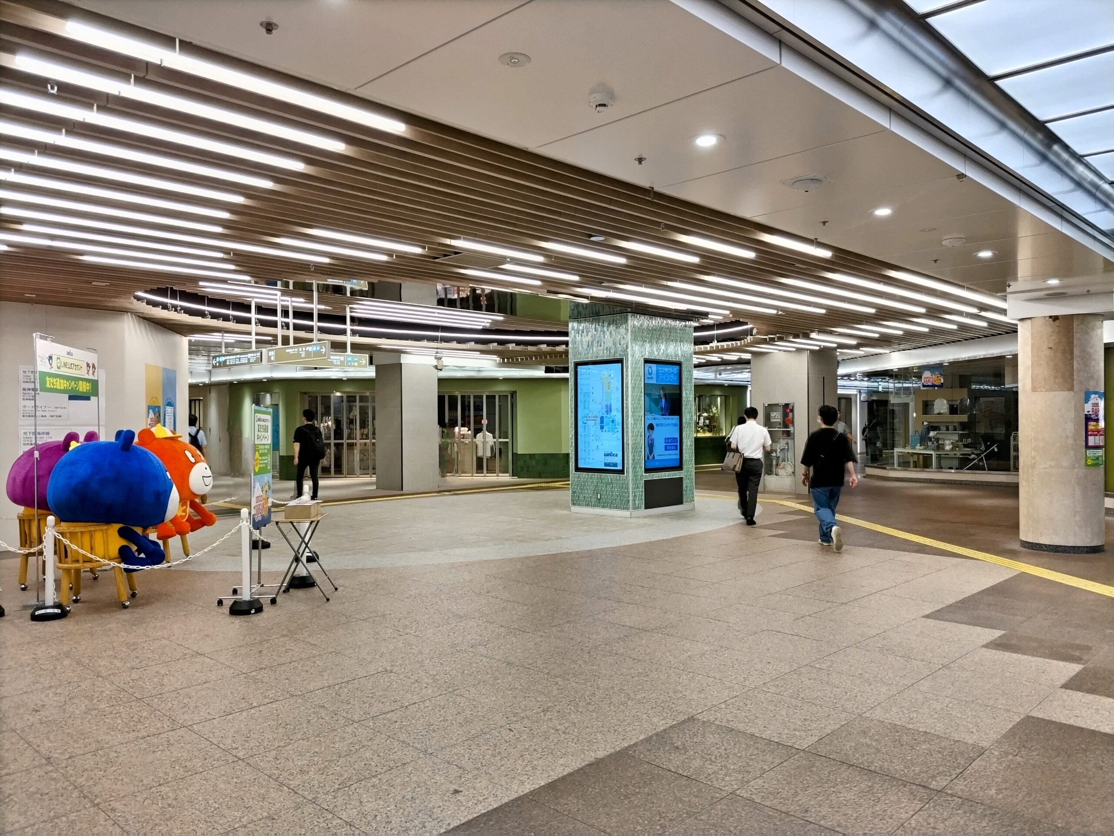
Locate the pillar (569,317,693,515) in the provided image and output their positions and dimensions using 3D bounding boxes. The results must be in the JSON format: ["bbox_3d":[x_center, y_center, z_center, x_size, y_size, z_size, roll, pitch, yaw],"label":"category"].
[{"bbox_3d":[1.286,-0.033,14.110,1.304,3.200,1.706,-1,-1,45],"label":"pillar"}]

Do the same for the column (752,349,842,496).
[{"bbox_3d":[5.000,0.070,17.550,1.310,2.880,1.310,0,0,45],"label":"column"}]

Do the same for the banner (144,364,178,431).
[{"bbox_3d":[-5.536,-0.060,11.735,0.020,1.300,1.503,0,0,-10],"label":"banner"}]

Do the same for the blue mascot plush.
[{"bbox_3d":[-3.740,0.690,7.040,1.050,1.160,0.850,0,0,-27],"label":"blue mascot plush"}]

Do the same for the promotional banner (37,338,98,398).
[{"bbox_3d":[-4.467,-0.433,7.688,0.030,0.450,1.501,0,0,-12],"label":"promotional banner"}]

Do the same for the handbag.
[{"bbox_3d":[2.588,0.642,12.350,0.150,0.310,0.310,0,0,-37],"label":"handbag"}]

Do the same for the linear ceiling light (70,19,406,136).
[{"bbox_3d":[-1.193,-1.343,3.372,0.045,0.045,1.402,-1,-1,45],"label":"linear ceiling light"}]

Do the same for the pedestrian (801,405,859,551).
[{"bbox_3d":[3.257,0.688,9.976,0.660,1.687,0.580,0,0,14],"label":"pedestrian"}]

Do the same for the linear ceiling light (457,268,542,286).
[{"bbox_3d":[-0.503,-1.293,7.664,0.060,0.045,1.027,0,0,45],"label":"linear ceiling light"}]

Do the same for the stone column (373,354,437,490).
[{"bbox_3d":[-3.437,0.091,19.203,1.029,3.060,0.991,-1,-1,45],"label":"stone column"}]

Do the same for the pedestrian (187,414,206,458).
[{"bbox_3d":[-6.690,0.750,15.400,0.500,1.640,0.450,0,0,-30],"label":"pedestrian"}]

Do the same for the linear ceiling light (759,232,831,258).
[{"bbox_3d":[1.807,-1.297,6.267,0.060,0.045,1.021,0,0,45],"label":"linear ceiling light"}]

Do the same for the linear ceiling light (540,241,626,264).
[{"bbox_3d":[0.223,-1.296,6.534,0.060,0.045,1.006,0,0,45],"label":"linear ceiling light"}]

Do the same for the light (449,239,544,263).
[{"bbox_3d":[-0.456,-1.325,6.658,0.045,0.045,1.028,-1,-1,45],"label":"light"}]

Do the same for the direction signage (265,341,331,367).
[{"bbox_3d":[-3.550,-0.895,11.470,1.690,0.220,0.080,0,0,45],"label":"direction signage"}]

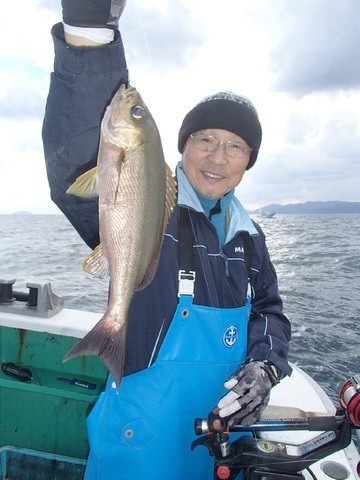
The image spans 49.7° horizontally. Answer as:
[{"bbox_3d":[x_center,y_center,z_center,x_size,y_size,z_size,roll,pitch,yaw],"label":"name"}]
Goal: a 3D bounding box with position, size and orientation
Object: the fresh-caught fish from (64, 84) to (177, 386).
[{"bbox_3d":[-0.093,-0.005,0.600,0.172,0.467,0.070,4,3,-3],"label":"fresh-caught fish"}]

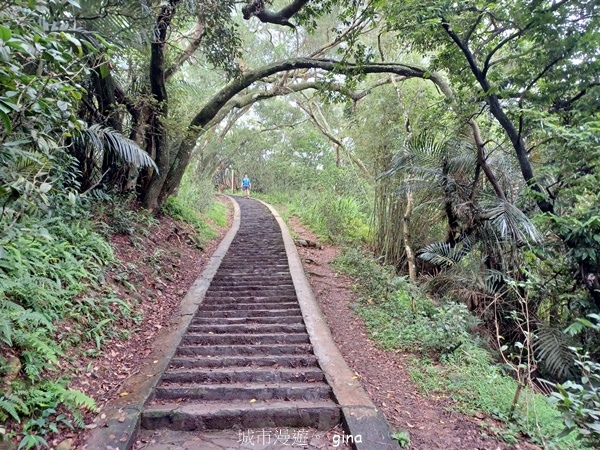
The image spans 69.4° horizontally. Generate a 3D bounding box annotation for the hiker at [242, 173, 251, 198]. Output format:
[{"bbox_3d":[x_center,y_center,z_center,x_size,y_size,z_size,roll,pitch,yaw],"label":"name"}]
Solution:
[{"bbox_3d":[-3.490,-2.570,28.300,0.560,1.680,0.360,1,-5,-9],"label":"hiker"}]

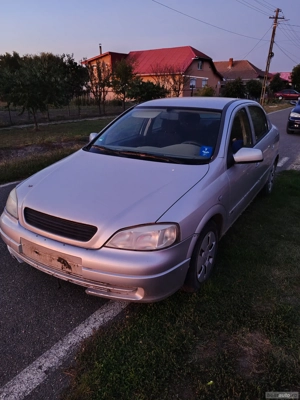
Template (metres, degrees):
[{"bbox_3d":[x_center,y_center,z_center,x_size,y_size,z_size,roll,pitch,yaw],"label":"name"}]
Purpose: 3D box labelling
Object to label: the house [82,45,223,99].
[{"bbox_3d":[0.219,-16.117,40.946,15.800,6.450,9.200,15,24,36],"label":"house"}]

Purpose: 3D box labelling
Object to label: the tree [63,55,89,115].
[{"bbox_3d":[-3.945,-6.093,16.747,1.546,3.124,1.469,-4,20,-12],"label":"tree"}]

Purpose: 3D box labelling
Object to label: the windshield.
[{"bbox_3d":[0.059,-0.667,3.040,1.340,0.130,0.907,13,51,29],"label":"windshield"}]

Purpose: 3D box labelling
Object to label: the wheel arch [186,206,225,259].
[{"bbox_3d":[0.435,0.234,2.324,0.140,0.380,0.700,11,22,29],"label":"wheel arch"}]

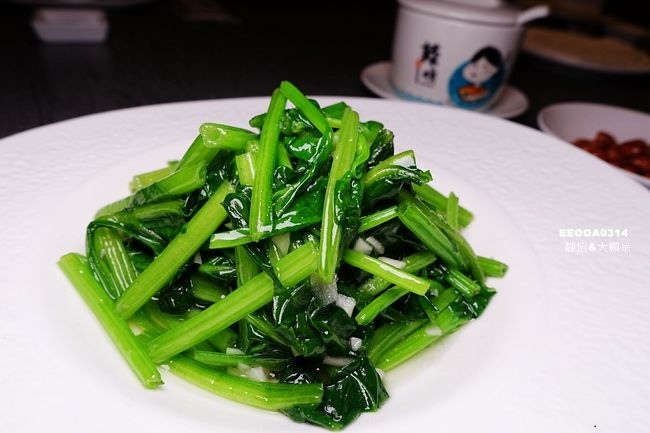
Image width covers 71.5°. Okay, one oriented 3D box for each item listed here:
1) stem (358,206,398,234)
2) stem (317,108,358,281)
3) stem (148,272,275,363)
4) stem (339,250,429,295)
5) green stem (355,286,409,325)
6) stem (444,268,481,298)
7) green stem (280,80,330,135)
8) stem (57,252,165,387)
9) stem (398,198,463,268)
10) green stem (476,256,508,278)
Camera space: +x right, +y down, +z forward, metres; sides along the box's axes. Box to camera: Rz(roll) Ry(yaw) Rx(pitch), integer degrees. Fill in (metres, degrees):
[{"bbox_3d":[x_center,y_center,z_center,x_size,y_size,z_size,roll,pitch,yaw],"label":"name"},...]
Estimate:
[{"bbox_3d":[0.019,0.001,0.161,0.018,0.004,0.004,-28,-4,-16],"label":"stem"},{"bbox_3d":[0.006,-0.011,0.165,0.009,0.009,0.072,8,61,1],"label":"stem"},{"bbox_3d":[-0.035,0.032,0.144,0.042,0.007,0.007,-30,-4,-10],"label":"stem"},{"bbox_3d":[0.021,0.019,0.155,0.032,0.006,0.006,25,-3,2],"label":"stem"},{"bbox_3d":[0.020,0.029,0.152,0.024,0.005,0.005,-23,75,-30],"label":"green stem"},{"bbox_3d":[0.051,0.025,0.168,0.017,0.006,0.005,34,3,-16],"label":"stem"},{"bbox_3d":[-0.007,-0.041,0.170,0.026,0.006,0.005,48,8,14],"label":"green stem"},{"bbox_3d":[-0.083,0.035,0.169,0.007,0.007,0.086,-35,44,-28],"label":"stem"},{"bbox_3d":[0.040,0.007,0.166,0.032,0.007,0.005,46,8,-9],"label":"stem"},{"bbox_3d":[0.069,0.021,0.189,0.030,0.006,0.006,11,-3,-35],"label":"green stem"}]

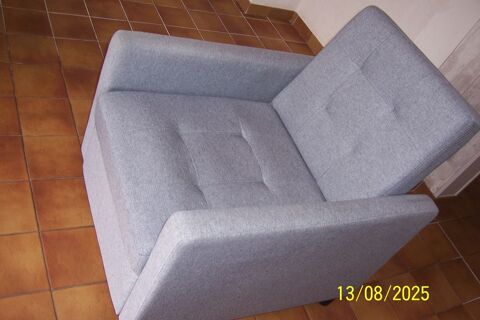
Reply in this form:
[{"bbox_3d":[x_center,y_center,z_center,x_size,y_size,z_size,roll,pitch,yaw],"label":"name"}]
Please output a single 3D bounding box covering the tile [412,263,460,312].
[{"bbox_3d":[0.836,0.550,1.946,0.199,0.010,0.199,-3,51,-33],"label":"tile"}]

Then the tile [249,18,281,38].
[{"bbox_3d":[0.148,-0.847,2.925,0.199,0.010,0.199,-3,51,-33],"label":"tile"}]

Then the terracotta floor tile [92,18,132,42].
[{"bbox_3d":[-0.627,-0.638,2.256,0.199,0.010,0.199,-3,51,-33],"label":"terracotta floor tile"}]

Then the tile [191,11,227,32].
[{"bbox_3d":[-0.190,-0.824,2.711,0.200,0.010,0.200,-3,51,-33],"label":"tile"}]

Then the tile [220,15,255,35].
[{"bbox_3d":[-0.020,-0.833,2.823,0.200,0.010,0.200,-3,51,-33],"label":"tile"}]

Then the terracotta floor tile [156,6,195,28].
[{"bbox_3d":[-0.357,-0.808,2.585,0.199,0.010,0.199,-3,51,-33],"label":"terracotta floor tile"}]

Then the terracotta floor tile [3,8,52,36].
[{"bbox_3d":[-0.963,-0.626,2.046,0.200,0.010,0.200,-3,51,-33],"label":"terracotta floor tile"}]

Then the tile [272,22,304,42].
[{"bbox_3d":[0.317,-0.857,3.035,0.199,0.010,0.199,-3,51,-33],"label":"tile"}]

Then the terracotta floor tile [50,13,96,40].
[{"bbox_3d":[-0.793,-0.628,2.147,0.199,0.010,0.199,-3,51,-33],"label":"terracotta floor tile"}]

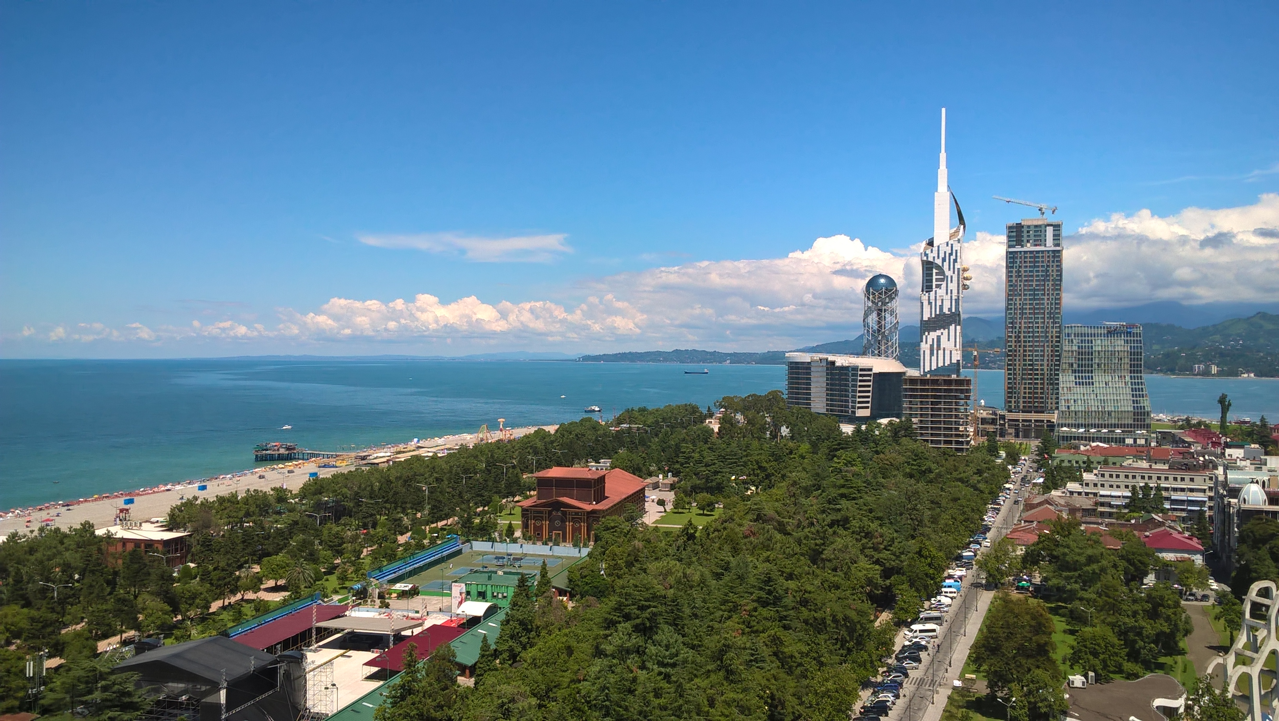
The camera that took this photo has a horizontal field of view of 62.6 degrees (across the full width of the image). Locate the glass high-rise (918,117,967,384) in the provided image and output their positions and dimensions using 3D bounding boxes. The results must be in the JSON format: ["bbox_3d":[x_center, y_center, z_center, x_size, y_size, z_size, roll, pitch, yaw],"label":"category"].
[{"bbox_3d":[174.500,-43.072,602.000,26.000,200.000,26.000,0,0,19],"label":"glass high-rise"}]

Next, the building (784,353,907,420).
[{"bbox_3d":[140.000,25.967,722.000,29.000,61.000,88.000,0,0,-32],"label":"building"}]

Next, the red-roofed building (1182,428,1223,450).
[{"bbox_3d":[349.000,50.180,652.000,23.000,15.000,20.000,0,0,23],"label":"red-roofed building"}]

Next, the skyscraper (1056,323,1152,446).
[{"bbox_3d":[299.500,16.865,680.000,53.000,81.000,28.000,0,0,17],"label":"skyscraper"}]

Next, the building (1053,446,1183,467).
[{"bbox_3d":[241.000,50.433,530.000,58.000,14.000,15.000,0,0,23],"label":"building"}]

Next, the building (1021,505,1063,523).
[{"bbox_3d":[133.000,52.585,346.000,14.000,9.500,13.500,0,0,23],"label":"building"}]

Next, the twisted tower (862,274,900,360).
[{"bbox_3d":[202.500,-8.607,883.000,29.500,130.000,29.500,0,0,15],"label":"twisted tower"}]

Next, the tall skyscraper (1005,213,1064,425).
[{"bbox_3d":[290.000,-22.908,774.000,38.000,160.000,29.000,0,0,23],"label":"tall skyscraper"}]

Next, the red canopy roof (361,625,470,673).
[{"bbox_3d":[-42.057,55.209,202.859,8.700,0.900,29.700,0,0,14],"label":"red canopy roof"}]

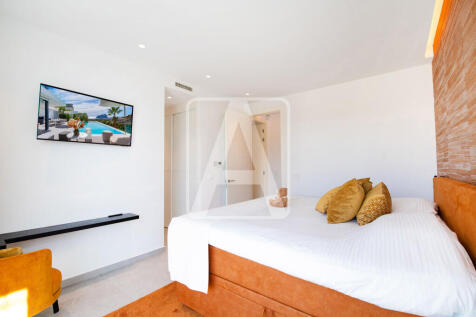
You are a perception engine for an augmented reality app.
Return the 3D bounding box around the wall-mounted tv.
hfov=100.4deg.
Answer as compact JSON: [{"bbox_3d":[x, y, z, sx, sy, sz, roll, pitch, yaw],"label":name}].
[{"bbox_3d":[-1.808,-0.473,2.462,0.060,0.563,0.963,6,2,35],"label":"wall-mounted tv"}]

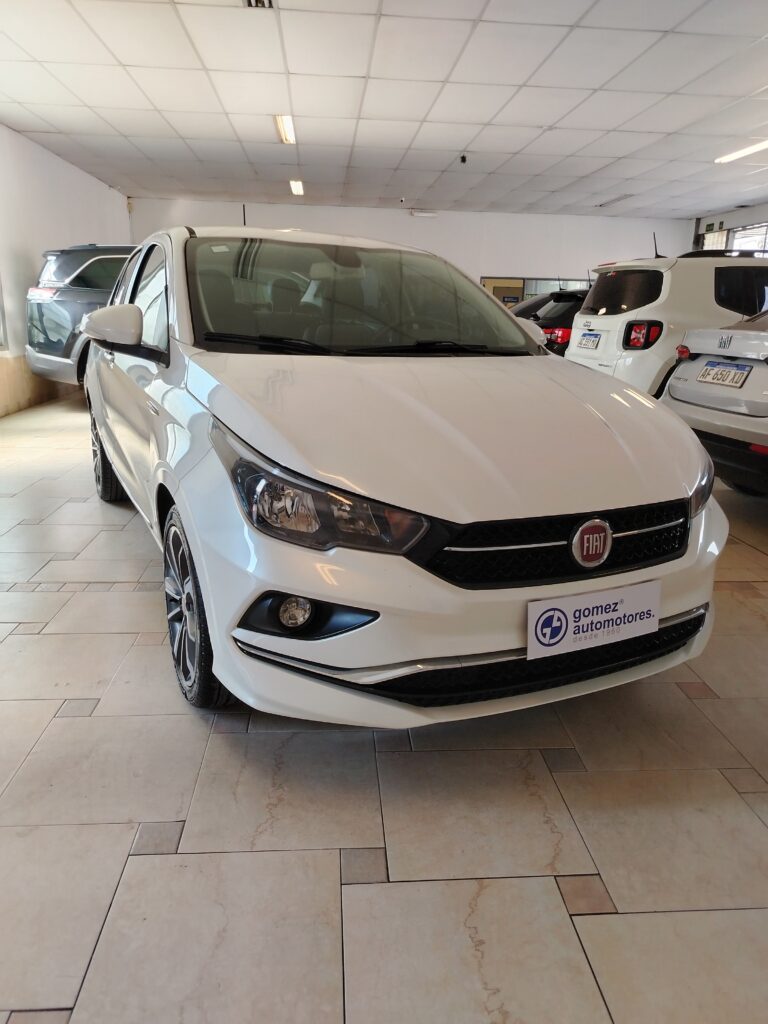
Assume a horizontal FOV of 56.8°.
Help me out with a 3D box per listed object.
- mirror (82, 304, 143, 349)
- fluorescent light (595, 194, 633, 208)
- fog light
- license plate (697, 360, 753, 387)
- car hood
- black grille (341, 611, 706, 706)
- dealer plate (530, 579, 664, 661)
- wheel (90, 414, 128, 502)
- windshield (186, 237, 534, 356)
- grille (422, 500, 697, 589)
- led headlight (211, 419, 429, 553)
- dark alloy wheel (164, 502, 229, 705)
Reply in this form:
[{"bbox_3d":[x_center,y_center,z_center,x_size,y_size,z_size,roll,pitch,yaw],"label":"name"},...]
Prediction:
[{"bbox_3d":[-0.927,-0.636,2.437,0.205,0.150,0.150,-6,17,-25],"label":"mirror"},{"bbox_3d":[3.569,-4.854,11.061,0.160,0.070,1.220,0,16,-5],"label":"fluorescent light"},{"bbox_3d":[-0.207,0.228,1.651,0.082,0.082,0.055,-6,17,-25],"label":"fog light"},{"bbox_3d":[1.950,-0.790,4.080,0.015,0.130,0.400,22,10,-16],"label":"license plate"},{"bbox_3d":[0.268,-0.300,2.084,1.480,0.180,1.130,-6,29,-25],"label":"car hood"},{"bbox_3d":[0.468,0.358,1.800,1.180,0.135,0.190,-6,17,-25],"label":"black grille"},{"bbox_3d":[0.504,0.251,1.671,0.400,0.130,0.012,-6,11,-25],"label":"dealer plate"},{"bbox_3d":[-1.627,-0.379,4.296,0.205,0.615,0.615,-6,17,-25],"label":"wheel"},{"bbox_3d":[-0.073,-0.815,2.692,1.400,0.170,0.960,-6,45,-25],"label":"windshield"},{"bbox_3d":[0.477,0.065,1.723,0.830,0.165,0.170,-6,17,-25],"label":"grille"},{"bbox_3d":[-0.185,-0.072,1.740,0.375,0.250,0.580,-6,17,-25],"label":"led headlight"},{"bbox_3d":[-0.515,0.271,2.128,0.205,0.615,0.615,-5,17,-24],"label":"dark alloy wheel"}]

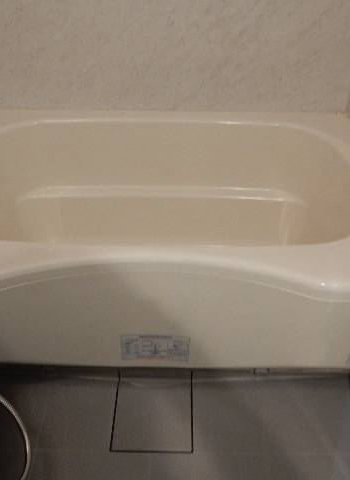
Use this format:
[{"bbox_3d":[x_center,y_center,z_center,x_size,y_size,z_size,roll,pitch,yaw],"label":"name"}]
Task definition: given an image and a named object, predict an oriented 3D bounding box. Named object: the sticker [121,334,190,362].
[{"bbox_3d":[-0.046,0.256,1.084,0.159,0.100,0.006,1,42,1],"label":"sticker"}]

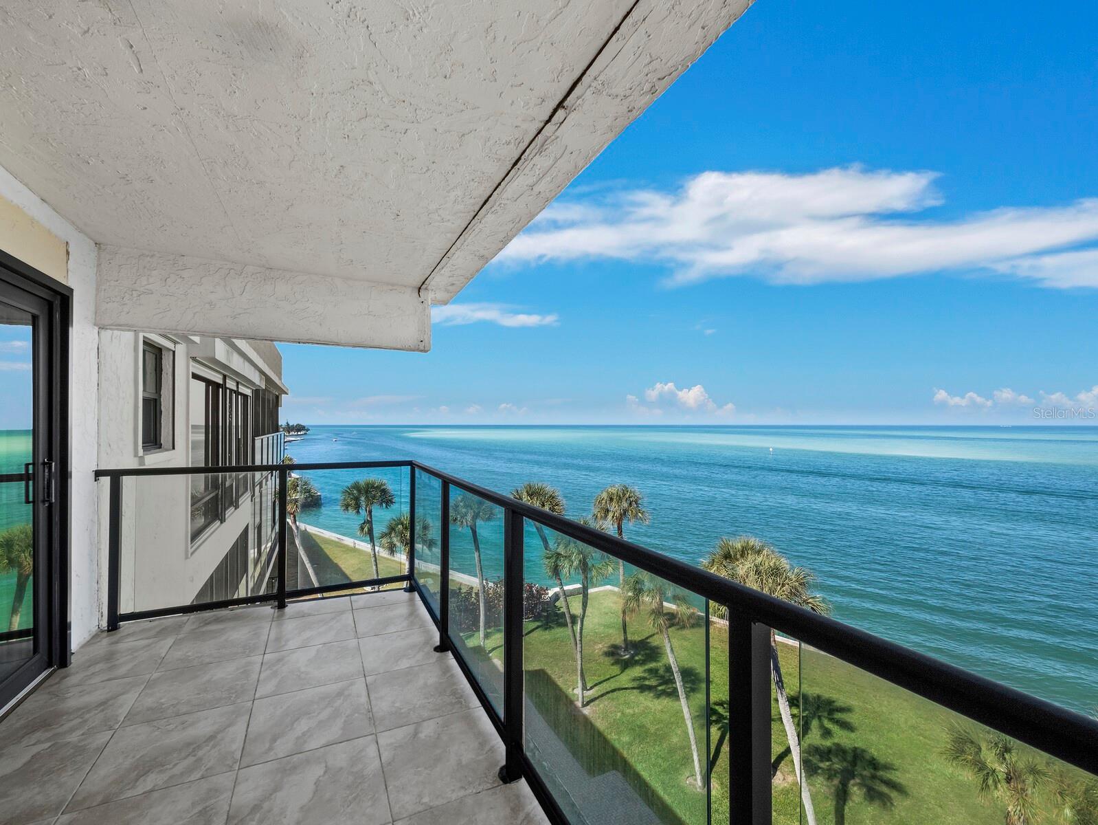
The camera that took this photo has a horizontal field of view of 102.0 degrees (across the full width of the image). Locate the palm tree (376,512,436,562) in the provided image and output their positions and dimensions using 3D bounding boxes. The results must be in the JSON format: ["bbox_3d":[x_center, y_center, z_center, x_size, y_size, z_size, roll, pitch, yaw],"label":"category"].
[{"bbox_3d":[-9.850,10.529,30.727,4.000,7.310,3.900,0,-2,0],"label":"palm tree"}]

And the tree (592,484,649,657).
[{"bbox_3d":[4.350,9.171,26.362,3.400,9.790,3.400,0,-2,0],"label":"tree"}]

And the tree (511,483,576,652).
[{"bbox_3d":[0.000,8.722,21.972,4.000,10.450,3.200,0,-2,0],"label":"tree"}]

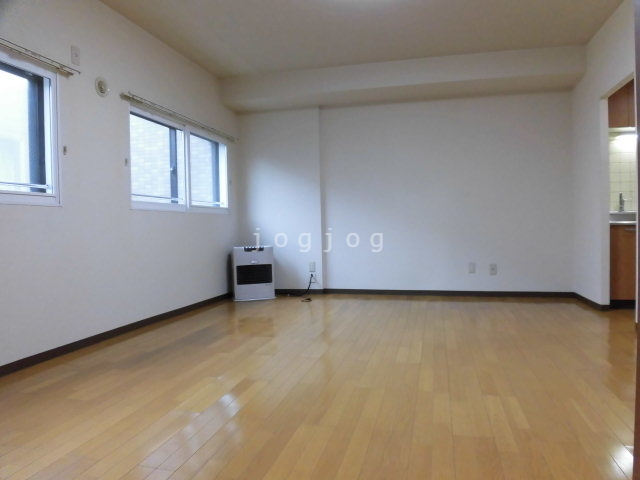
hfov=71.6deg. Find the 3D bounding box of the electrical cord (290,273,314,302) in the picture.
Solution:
[{"bbox_3d":[-0.217,0.525,4.979,0.267,0.243,0.424,-1,2,15],"label":"electrical cord"}]

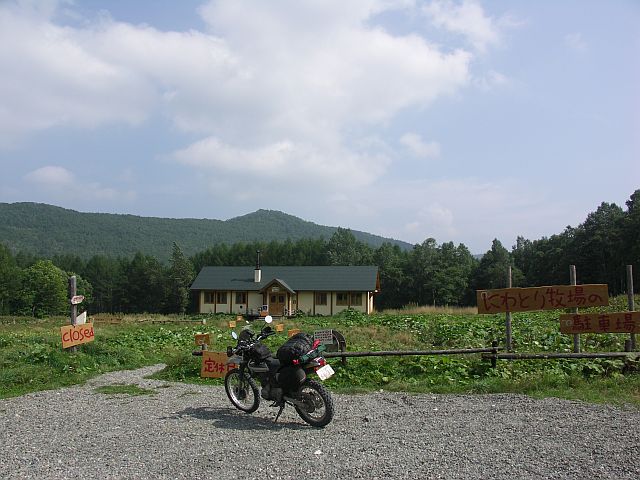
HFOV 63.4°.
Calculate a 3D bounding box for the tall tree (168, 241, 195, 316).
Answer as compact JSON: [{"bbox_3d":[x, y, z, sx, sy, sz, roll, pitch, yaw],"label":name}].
[{"bbox_3d":[-15.784,4.416,59.000,3.077,8.376,3.077,2,-7,-15],"label":"tall tree"}]

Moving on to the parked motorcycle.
[{"bbox_3d":[-0.600,1.812,7.107,2.100,1.330,0.880,-5,-8,39],"label":"parked motorcycle"}]

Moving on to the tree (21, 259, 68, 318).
[{"bbox_3d":[-29.163,5.259,55.000,5.312,6.162,5.312,4,-7,-28],"label":"tree"}]

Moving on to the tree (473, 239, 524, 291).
[{"bbox_3d":[26.549,4.908,77.000,7.734,10.263,7.734,-2,-7,19],"label":"tree"}]

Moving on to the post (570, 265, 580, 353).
[{"bbox_3d":[6.027,1.765,12.200,0.130,2.338,0.130,0,-7,0],"label":"post"}]

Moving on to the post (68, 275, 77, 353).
[{"bbox_3d":[-5.851,1.895,12.300,0.120,2.079,0.120,0,-7,0],"label":"post"}]

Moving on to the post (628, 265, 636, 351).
[{"bbox_3d":[7.364,1.765,12.200,0.130,2.338,0.130,0,-7,0],"label":"post"}]

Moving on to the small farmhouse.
[{"bbox_3d":[-3.462,5.387,55.037,19.206,5.180,7.700,-1,-7,11],"label":"small farmhouse"}]

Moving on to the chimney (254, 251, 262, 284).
[{"bbox_3d":[-6.413,2.793,54.157,0.660,3.350,0.660,-1,-7,11],"label":"chimney"}]

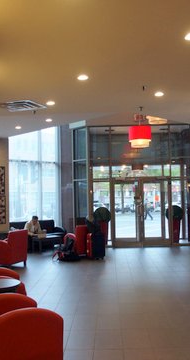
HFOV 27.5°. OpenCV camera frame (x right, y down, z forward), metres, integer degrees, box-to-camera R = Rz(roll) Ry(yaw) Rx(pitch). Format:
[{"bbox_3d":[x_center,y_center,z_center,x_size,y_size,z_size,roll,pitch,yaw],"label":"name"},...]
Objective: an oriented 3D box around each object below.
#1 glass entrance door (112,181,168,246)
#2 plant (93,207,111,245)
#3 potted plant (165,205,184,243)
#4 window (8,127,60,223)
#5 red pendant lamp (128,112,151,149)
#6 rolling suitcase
[{"bbox_3d":[1.472,1.092,12.662,1.900,2.200,0.100,-1,-3,2],"label":"glass entrance door"},{"bbox_3d":[0.249,1.594,13.565,0.600,1.350,0.600,-1,-3,2],"label":"plant"},{"bbox_3d":[2.629,1.477,12.929,0.570,1.220,0.570,-1,-3,0],"label":"potted plant"},{"bbox_3d":[-2.034,-0.066,13.155,1.861,3.400,0.100,1,-4,-32],"label":"window"},{"bbox_3d":[1.198,-1.291,10.266,0.590,0.943,0.590,-1,-3,0],"label":"red pendant lamp"},{"bbox_3d":[0.041,1.677,10.032,0.370,0.670,0.250,0,-3,-30],"label":"rolling suitcase"}]

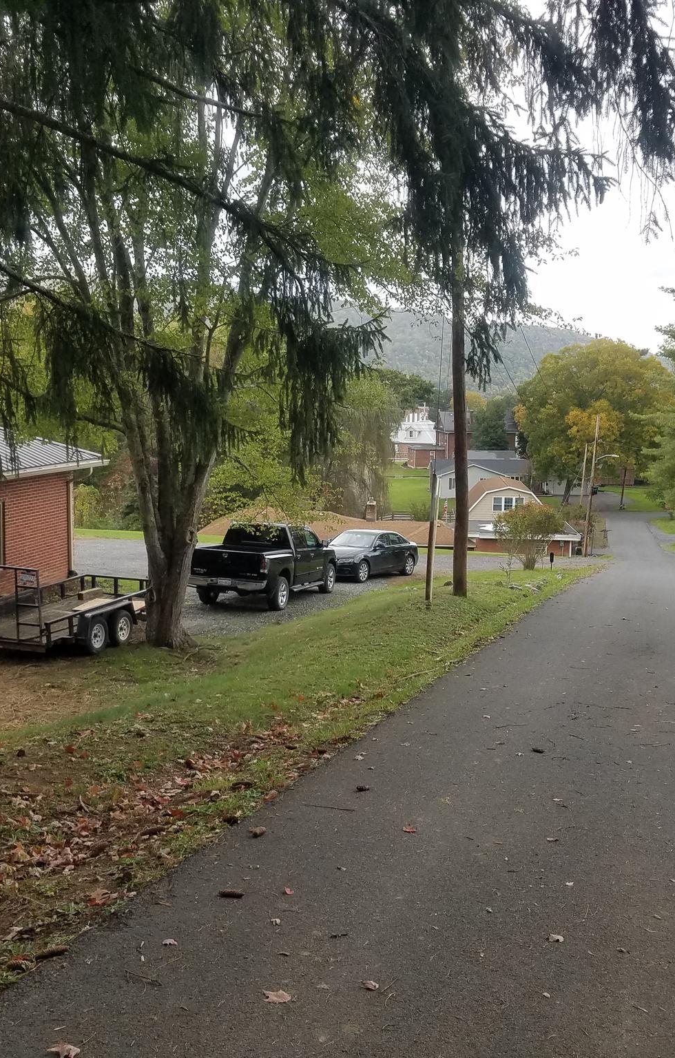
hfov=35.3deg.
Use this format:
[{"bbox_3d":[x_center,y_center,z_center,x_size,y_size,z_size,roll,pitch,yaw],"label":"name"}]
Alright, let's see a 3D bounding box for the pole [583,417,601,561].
[{"bbox_3d":[16.194,-2.679,67.429,0.280,9.200,0.280,4,7,0],"label":"pole"}]

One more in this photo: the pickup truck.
[{"bbox_3d":[-1.614,0.759,25.909,2.040,1.920,5.700,4,4,17],"label":"pickup truck"}]

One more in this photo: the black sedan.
[{"bbox_3d":[0.794,0.778,32.324,1.880,1.460,4.920,3,4,31],"label":"black sedan"}]

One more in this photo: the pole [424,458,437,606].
[{"bbox_3d":[1.526,0.045,17.325,0.150,2.450,0.150,3,-6,0],"label":"pole"}]

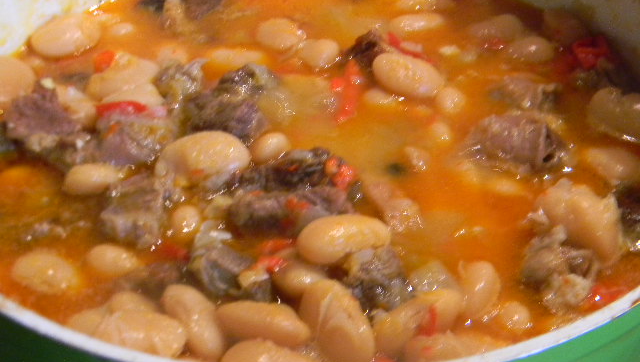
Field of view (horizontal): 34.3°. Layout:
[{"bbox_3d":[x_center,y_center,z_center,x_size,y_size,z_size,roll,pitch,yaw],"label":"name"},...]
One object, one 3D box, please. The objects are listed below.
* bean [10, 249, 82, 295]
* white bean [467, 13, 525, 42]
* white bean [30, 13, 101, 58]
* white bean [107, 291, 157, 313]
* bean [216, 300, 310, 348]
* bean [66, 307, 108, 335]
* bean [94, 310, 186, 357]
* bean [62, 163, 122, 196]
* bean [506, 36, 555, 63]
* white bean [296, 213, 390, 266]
[{"bbox_3d":[-0.071,0.024,0.270,0.020,0.011,0.013,13,41,16],"label":"bean"},{"bbox_3d":[0.062,-0.054,0.364,0.021,0.010,0.011,-11,40,-13],"label":"white bean"},{"bbox_3d":[-0.097,-0.056,0.397,0.028,0.014,0.016,-22,44,-25],"label":"white bean"},{"bbox_3d":[-0.052,0.035,0.283,0.020,0.011,0.013,14,41,16],"label":"white bean"},{"bbox_3d":[-0.014,0.034,0.249,0.024,0.010,0.011,11,40,14],"label":"bean"},{"bbox_3d":[-0.054,0.036,0.252,0.018,0.009,0.011,-13,41,-16],"label":"bean"},{"bbox_3d":[-0.047,0.041,0.272,0.026,0.011,0.014,8,40,9],"label":"bean"},{"bbox_3d":[-0.072,-0.001,0.328,0.021,0.011,0.013,-8,40,-10],"label":"bean"},{"bbox_3d":[0.080,-0.050,0.395,0.020,0.011,0.013,11,41,13],"label":"bean"},{"bbox_3d":[0.006,0.016,0.278,0.026,0.012,0.015,-15,41,-18],"label":"white bean"}]

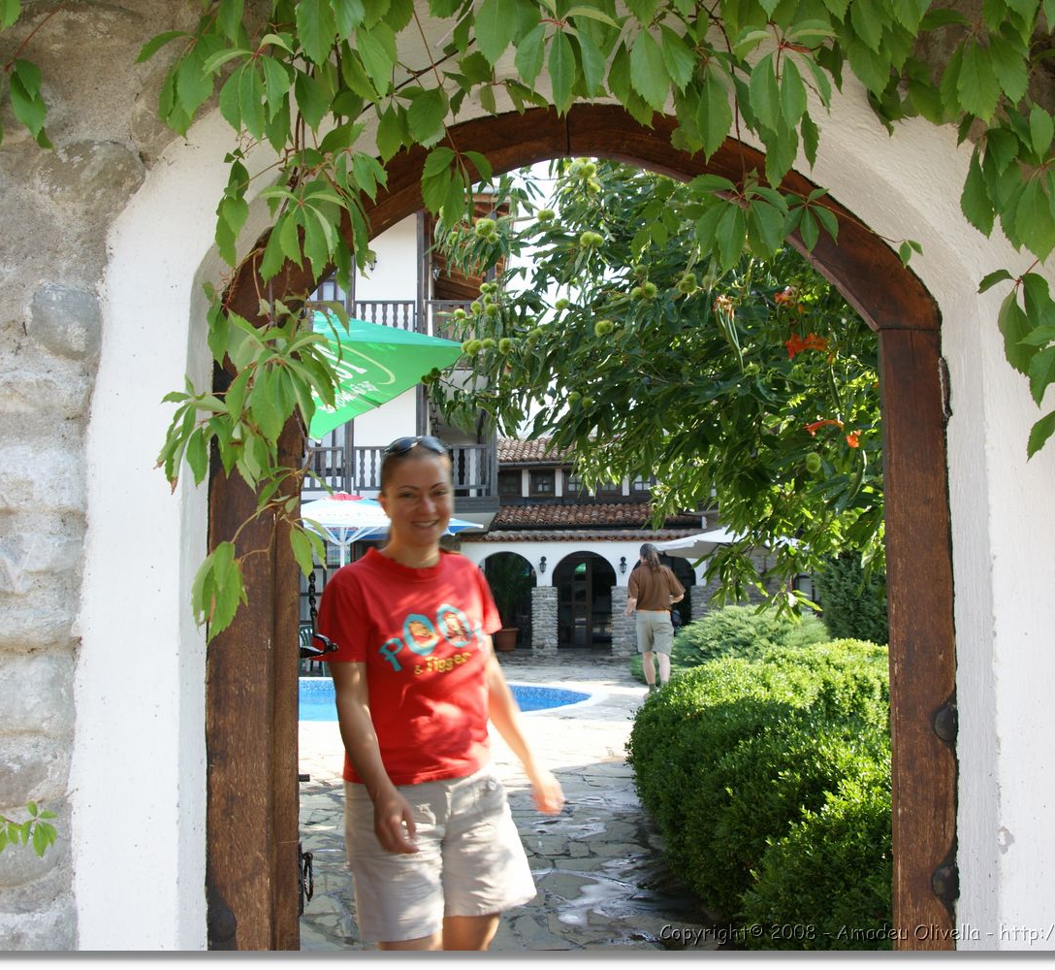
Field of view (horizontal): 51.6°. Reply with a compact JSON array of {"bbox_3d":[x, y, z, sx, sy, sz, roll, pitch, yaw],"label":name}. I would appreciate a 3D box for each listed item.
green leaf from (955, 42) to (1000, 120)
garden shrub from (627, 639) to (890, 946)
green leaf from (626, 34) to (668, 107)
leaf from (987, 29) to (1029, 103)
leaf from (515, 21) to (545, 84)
[{"bbox_3d":[0.693,-0.622,1.680,0.063,0.128,0.024,-10,-11,0],"label":"green leaf"},{"bbox_3d":[1.400,1.348,5.115,1.600,0.880,3.800,0,-4,0],"label":"garden shrub"},{"bbox_3d":[0.185,-0.637,1.680,0.058,0.127,0.024,-12,-11,0],"label":"green leaf"},{"bbox_3d":[0.740,-0.643,1.680,0.058,0.121,0.024,-16,-11,-8],"label":"leaf"},{"bbox_3d":[0.004,-0.644,1.637,0.048,0.101,0.030,0,-5,0],"label":"leaf"}]

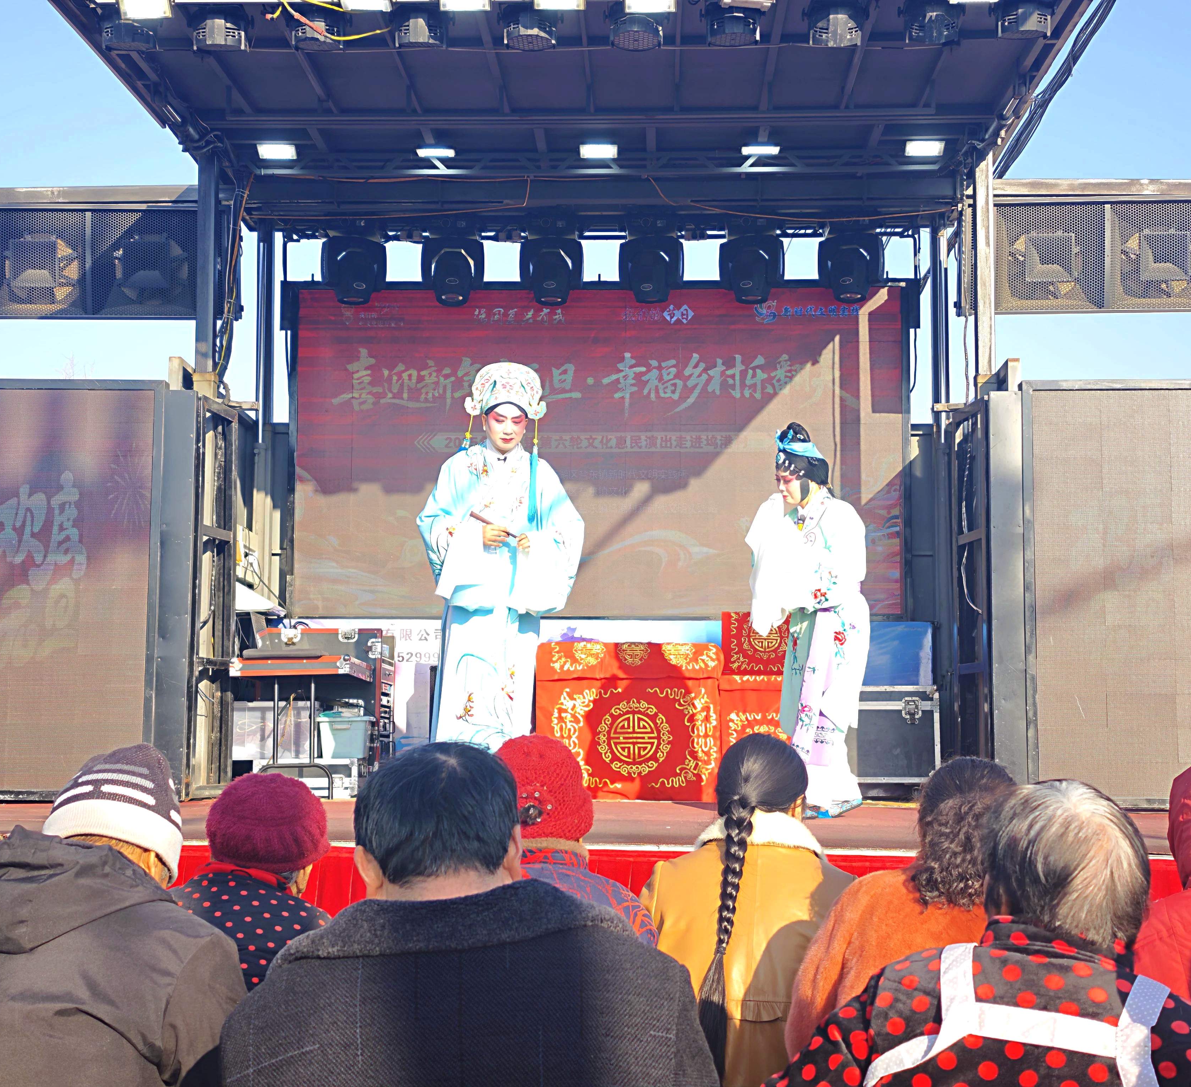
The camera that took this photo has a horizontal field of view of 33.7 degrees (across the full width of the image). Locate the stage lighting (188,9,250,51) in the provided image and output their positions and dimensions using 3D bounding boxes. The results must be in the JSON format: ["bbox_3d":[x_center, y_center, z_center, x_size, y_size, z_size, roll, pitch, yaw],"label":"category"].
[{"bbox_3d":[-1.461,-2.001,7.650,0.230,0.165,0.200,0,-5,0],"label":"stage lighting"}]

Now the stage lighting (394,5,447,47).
[{"bbox_3d":[-0.658,-1.939,7.350,0.210,0.160,0.180,0,12,0],"label":"stage lighting"}]

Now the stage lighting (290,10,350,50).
[{"bbox_3d":[-1.030,-1.926,7.350,0.210,0.160,0.180,0,5,0],"label":"stage lighting"}]

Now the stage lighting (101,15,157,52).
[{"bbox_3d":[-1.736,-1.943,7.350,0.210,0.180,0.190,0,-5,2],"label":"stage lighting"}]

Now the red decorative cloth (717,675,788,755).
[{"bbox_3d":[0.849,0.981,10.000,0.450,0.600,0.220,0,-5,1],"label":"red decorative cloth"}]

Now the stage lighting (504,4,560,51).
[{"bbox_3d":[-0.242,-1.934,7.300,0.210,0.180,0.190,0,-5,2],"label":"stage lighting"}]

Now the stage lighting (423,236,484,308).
[{"bbox_3d":[-0.772,-1.477,10.650,0.325,0.370,0.280,0,-5,1],"label":"stage lighting"}]

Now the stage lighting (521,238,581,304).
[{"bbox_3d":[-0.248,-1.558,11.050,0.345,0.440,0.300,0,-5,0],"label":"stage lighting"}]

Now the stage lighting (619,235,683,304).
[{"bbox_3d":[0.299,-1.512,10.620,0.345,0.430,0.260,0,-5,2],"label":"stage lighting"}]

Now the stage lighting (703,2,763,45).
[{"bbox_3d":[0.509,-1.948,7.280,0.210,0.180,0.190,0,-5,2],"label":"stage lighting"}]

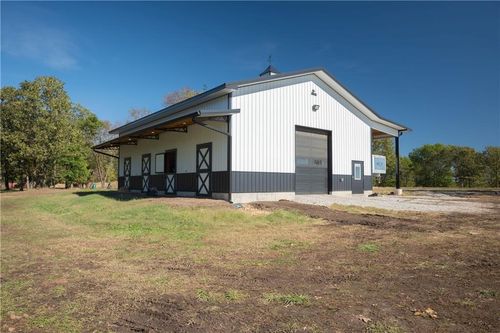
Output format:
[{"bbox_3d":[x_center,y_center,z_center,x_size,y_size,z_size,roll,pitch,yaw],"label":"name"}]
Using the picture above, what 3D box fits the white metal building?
[{"bbox_3d":[-0.311,-1.580,23.711,17.300,7.330,15.900,3,-4,-39],"label":"white metal building"}]

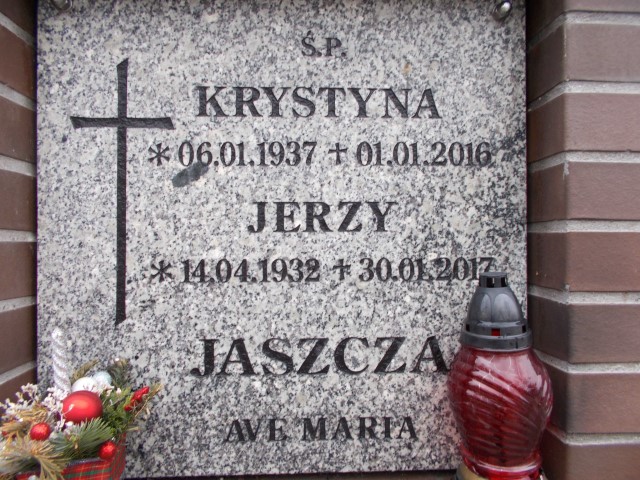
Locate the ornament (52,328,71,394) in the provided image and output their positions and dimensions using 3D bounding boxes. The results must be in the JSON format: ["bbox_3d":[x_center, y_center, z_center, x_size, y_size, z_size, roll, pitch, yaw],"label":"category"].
[{"bbox_3d":[-0.280,0.133,0.520,0.015,0.076,0.015,-7,-1,-17],"label":"ornament"}]

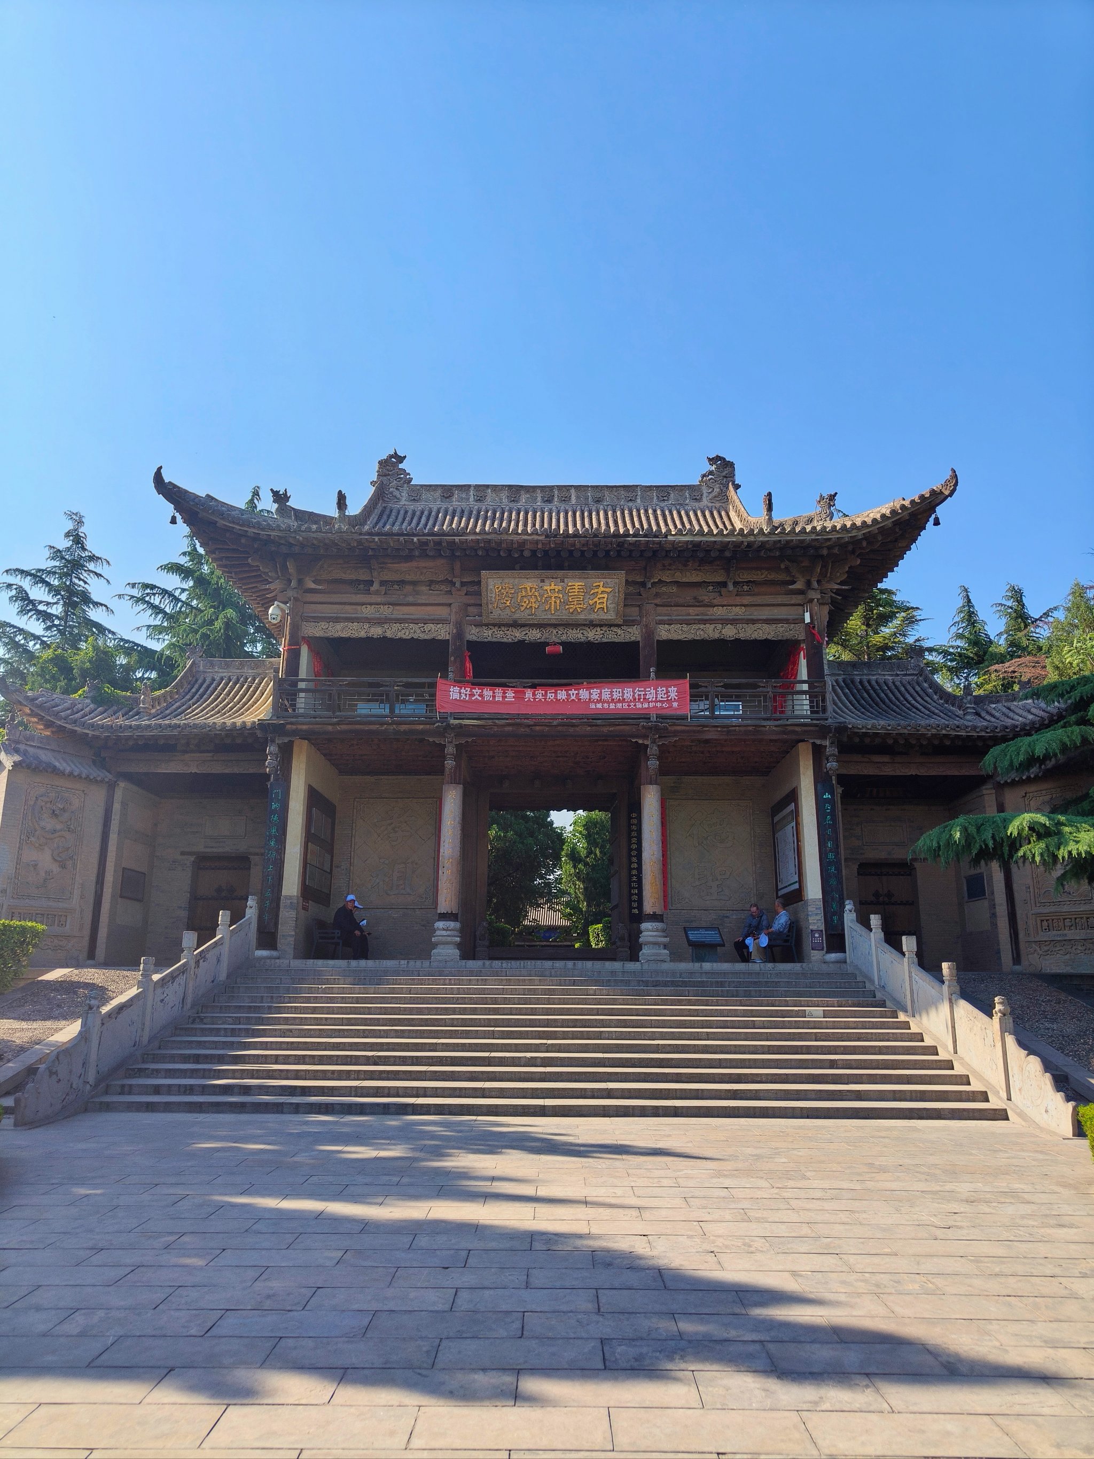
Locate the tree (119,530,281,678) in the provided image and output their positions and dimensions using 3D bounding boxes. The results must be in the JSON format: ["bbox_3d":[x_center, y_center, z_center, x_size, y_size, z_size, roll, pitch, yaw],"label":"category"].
[{"bbox_3d":[-10.194,0.131,28.087,6.000,11.920,6.000,0,-12,0],"label":"tree"}]

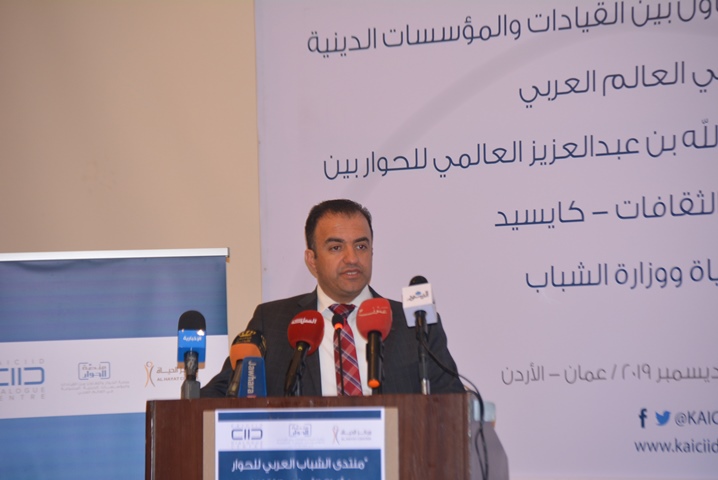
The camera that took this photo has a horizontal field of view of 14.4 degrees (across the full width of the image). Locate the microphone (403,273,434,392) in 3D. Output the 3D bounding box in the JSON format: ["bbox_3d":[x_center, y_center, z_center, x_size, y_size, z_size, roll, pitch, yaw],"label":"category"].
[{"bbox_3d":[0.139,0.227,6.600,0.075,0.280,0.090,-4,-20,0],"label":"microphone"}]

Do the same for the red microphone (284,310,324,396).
[{"bbox_3d":[-0.129,0.267,6.600,0.085,0.250,0.085,14,-38,0],"label":"red microphone"}]

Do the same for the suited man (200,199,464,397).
[{"bbox_3d":[-0.055,0.774,6.969,0.630,1.750,0.420,-1,-2,-5],"label":"suited man"}]

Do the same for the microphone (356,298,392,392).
[{"bbox_3d":[0.036,0.243,6.600,0.085,0.245,0.085,0,-38,0],"label":"microphone"}]

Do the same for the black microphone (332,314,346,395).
[{"bbox_3d":[-0.043,0.283,6.650,0.030,0.240,0.040,-3,-15,0],"label":"black microphone"}]

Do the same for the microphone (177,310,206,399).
[{"bbox_3d":[-0.390,0.274,6.600,0.066,0.270,0.068,1,-38,0],"label":"microphone"}]

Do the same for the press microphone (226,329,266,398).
[{"bbox_3d":[-0.272,0.302,6.620,0.085,0.240,0.085,18,-38,0],"label":"press microphone"}]

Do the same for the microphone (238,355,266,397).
[{"bbox_3d":[-0.246,0.330,6.570,0.066,0.160,0.060,1,-28,0],"label":"microphone"}]

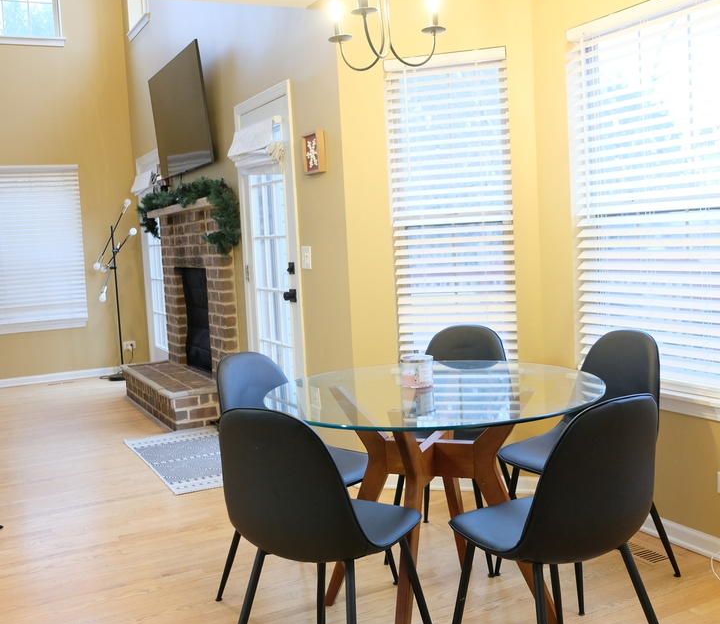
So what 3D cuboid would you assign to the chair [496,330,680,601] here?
[{"bbox_3d":[0.801,0.517,2.886,0.540,0.860,0.455,-6,6,-30],"label":"chair"}]

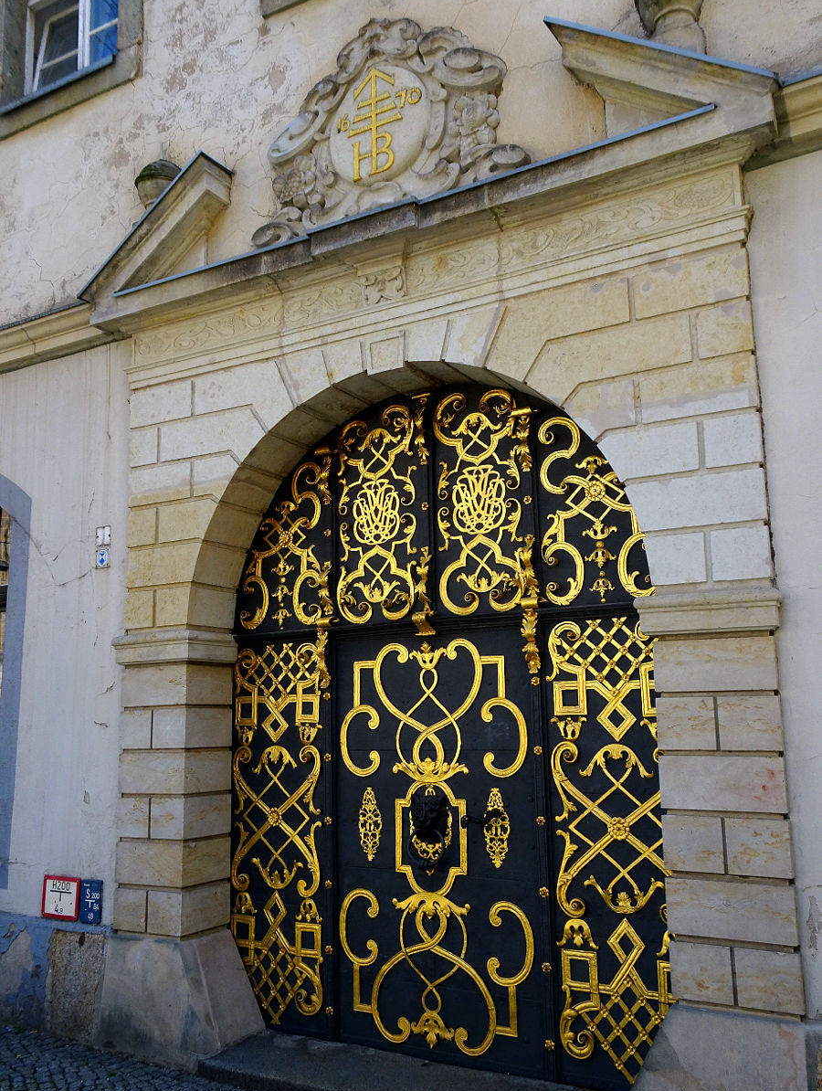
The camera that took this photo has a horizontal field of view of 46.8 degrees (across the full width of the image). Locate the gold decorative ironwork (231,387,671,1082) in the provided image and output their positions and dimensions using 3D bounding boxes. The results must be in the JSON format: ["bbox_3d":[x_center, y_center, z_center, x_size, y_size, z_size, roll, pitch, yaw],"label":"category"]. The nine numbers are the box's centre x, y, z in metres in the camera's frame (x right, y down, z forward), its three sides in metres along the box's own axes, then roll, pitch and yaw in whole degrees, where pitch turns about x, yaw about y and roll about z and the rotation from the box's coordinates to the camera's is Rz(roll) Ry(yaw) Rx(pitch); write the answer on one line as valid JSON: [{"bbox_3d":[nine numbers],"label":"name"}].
[{"bbox_3d":[0.051,0.696,4.124,2.190,2.850,0.140,-6,-11,29],"label":"gold decorative ironwork"}]

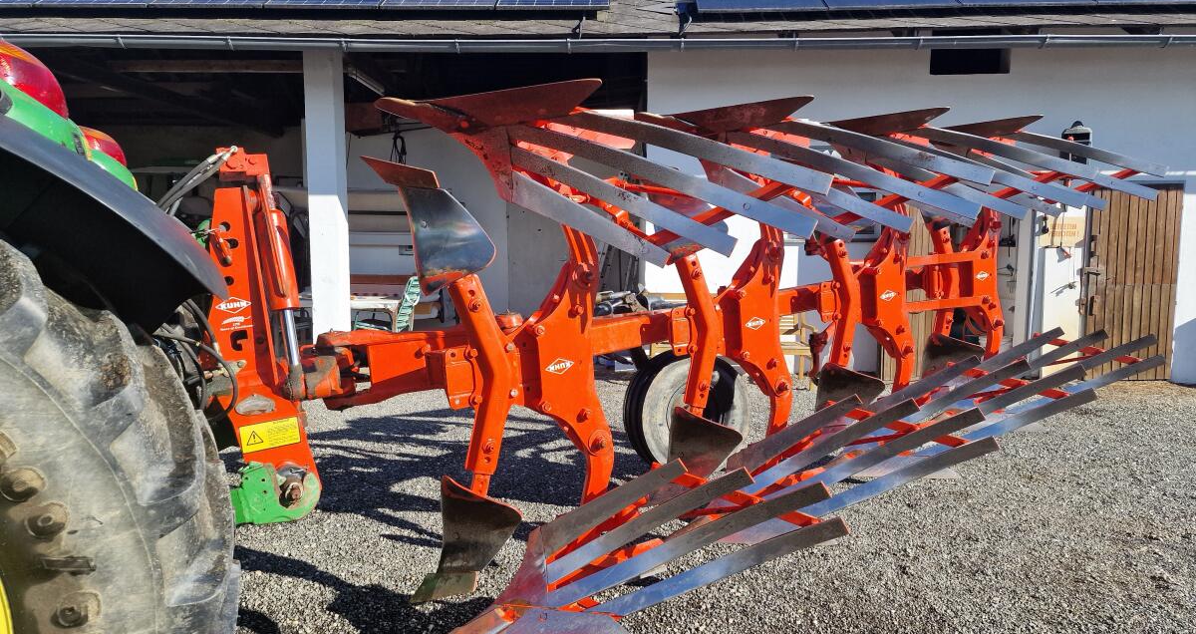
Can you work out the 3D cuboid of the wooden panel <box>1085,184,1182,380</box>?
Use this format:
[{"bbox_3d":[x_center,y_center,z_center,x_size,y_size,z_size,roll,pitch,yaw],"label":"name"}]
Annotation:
[{"bbox_3d":[5.410,-0.336,8.060,0.870,1.963,0.050,0,6,2],"label":"wooden panel"}]

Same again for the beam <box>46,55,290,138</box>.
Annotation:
[{"bbox_3d":[-6.130,-3.216,12.026,0.140,0.180,7.100,0,6,0],"label":"beam"}]

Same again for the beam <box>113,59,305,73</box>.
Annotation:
[{"bbox_3d":[-4.650,-3.142,9.922,2.950,0.150,0.150,0,6,2],"label":"beam"}]

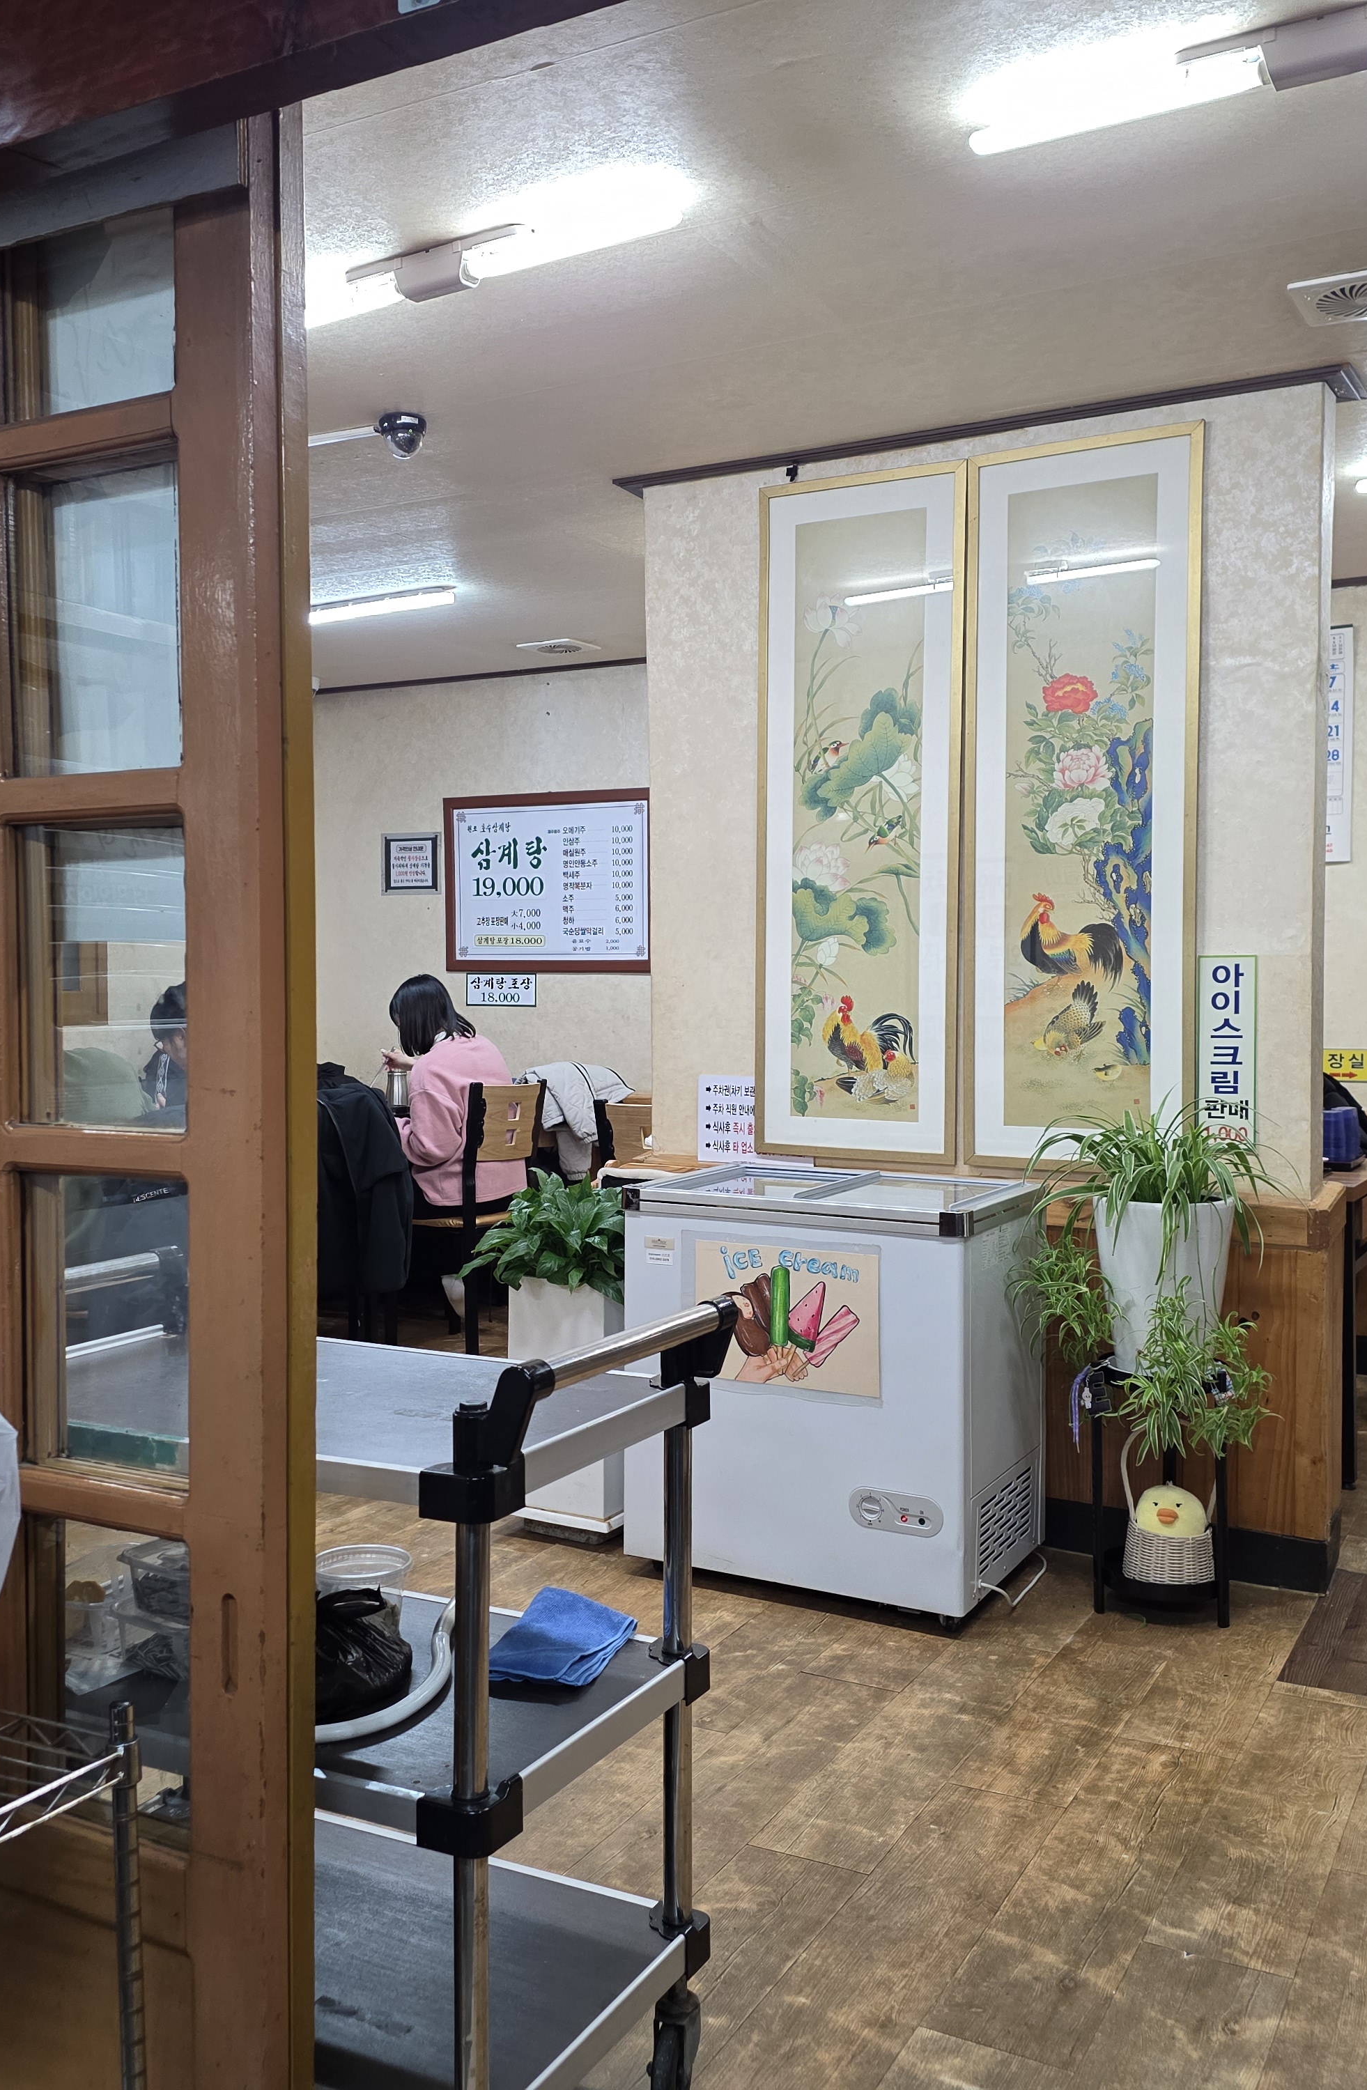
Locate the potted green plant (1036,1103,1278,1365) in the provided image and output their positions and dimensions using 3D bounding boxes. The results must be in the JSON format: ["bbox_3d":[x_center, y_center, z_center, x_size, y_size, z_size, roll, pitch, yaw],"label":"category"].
[{"bbox_3d":[0.883,0.360,3.500,0.450,0.500,0.410,0,2,14],"label":"potted green plant"}]

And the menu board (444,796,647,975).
[{"bbox_3d":[-0.564,-0.675,7.730,1.078,0.750,0.030,2,3,30],"label":"menu board"}]

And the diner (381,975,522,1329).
[{"bbox_3d":[-0.887,0.391,6.607,0.620,1.290,0.480,2,3,38],"label":"diner"}]

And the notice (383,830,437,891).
[{"bbox_3d":[-1.192,-0.790,8.096,0.315,0.262,0.022,2,3,30],"label":"notice"}]

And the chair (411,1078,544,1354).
[{"bbox_3d":[-0.786,0.546,6.080,0.490,0.890,0.430,1,2,28],"label":"chair"}]

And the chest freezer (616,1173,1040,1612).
[{"bbox_3d":[0.313,0.676,3.755,0.722,0.772,0.480,1,2,29],"label":"chest freezer"}]

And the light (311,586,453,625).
[{"bbox_3d":[-1.261,-1.467,6.312,1.200,0.085,0.100,2,3,32],"label":"light"}]

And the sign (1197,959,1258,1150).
[{"bbox_3d":[1.125,0.013,3.836,0.120,0.390,0.010,1,2,28],"label":"sign"}]

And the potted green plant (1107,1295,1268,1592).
[{"bbox_3d":[0.943,0.732,3.450,0.290,0.530,0.260,0,2,17],"label":"potted green plant"}]

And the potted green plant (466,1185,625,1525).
[{"bbox_3d":[-0.292,0.667,4.100,0.380,0.770,0.370,1,2,28],"label":"potted green plant"}]

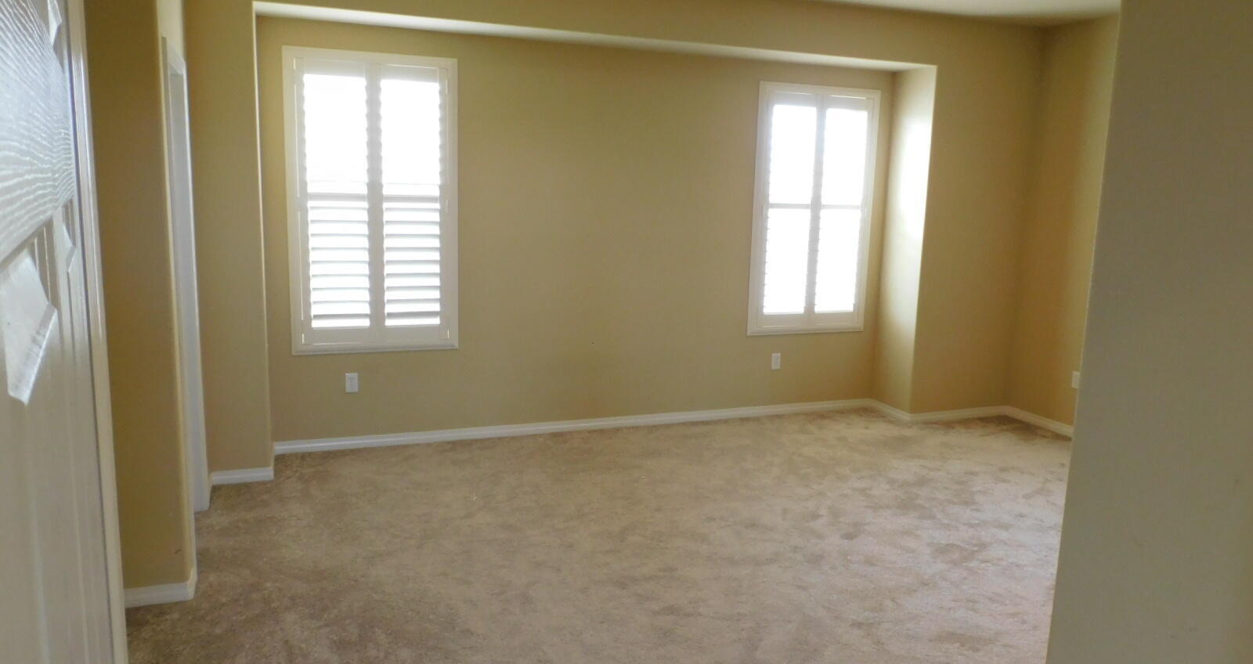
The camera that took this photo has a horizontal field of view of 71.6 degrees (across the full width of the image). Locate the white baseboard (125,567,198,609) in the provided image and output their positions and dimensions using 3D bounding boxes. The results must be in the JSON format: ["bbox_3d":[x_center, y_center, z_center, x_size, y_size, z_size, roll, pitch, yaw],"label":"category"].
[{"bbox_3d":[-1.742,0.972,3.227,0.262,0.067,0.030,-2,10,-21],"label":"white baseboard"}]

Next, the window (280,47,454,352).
[{"bbox_3d":[-1.445,-0.729,5.011,0.942,1.704,0.080,-2,10,-21],"label":"window"}]

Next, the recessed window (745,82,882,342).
[{"bbox_3d":[1.314,-0.833,6.077,0.959,1.713,0.080,-2,10,-21],"label":"recessed window"}]

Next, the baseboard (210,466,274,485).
[{"bbox_3d":[-2.000,0.753,4.544,0.298,0.067,0.020,-2,10,-21],"label":"baseboard"}]

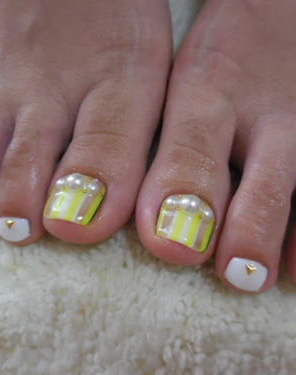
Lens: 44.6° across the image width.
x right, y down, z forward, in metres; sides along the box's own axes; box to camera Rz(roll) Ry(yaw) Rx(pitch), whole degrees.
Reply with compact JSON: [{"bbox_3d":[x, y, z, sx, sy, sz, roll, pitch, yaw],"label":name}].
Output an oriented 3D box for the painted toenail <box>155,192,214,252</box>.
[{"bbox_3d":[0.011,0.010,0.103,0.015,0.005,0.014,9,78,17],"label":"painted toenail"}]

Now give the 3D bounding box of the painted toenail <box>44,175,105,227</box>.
[{"bbox_3d":[-0.022,0.004,0.110,0.015,0.005,0.014,10,78,24],"label":"painted toenail"}]

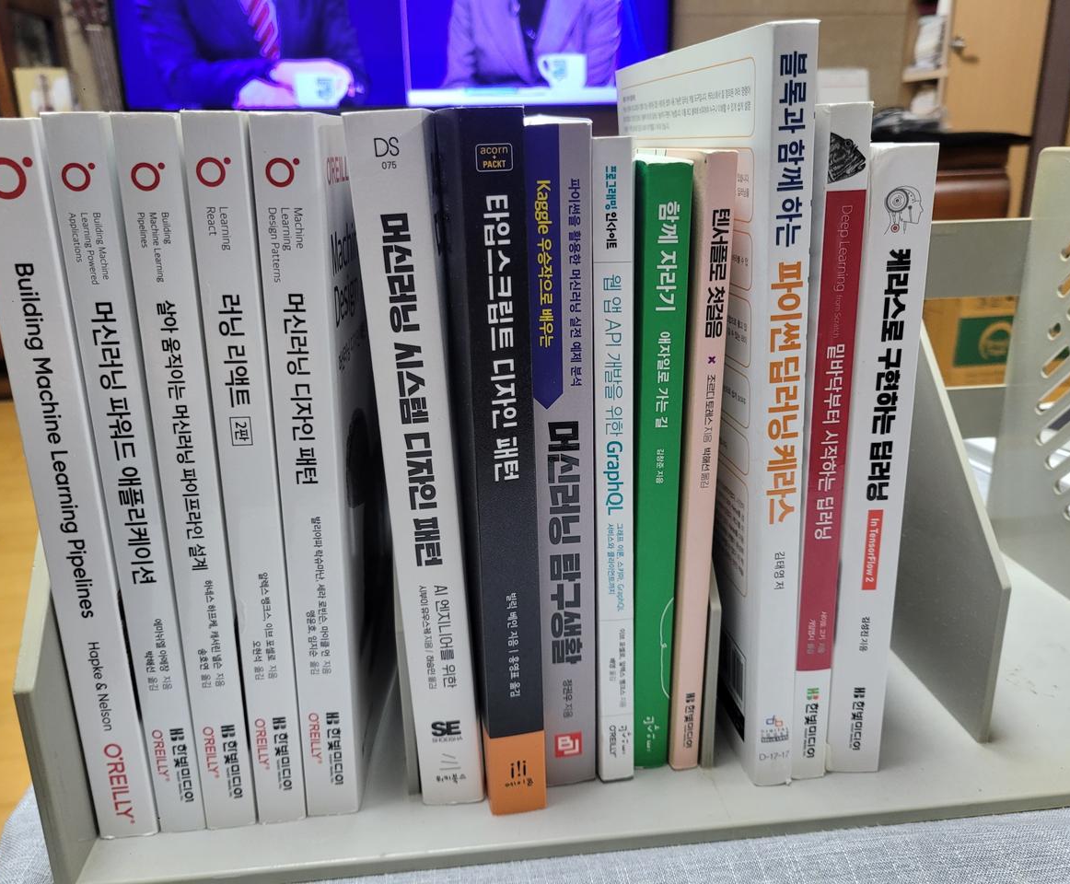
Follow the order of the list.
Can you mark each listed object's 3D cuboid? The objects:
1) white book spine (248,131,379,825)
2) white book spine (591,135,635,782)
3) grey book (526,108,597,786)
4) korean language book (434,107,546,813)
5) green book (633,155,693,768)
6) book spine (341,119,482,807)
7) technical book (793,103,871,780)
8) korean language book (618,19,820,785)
[{"bbox_3d":[-0.083,-0.008,0.364,0.018,0.235,0.183,-2,19,-8],"label":"white book spine"},{"bbox_3d":[0.017,-0.009,0.372,0.012,0.226,0.170,-4,19,-5],"label":"white book spine"},{"bbox_3d":[-0.002,-0.010,0.373,0.019,0.230,0.176,-4,19,-7],"label":"grey book"},{"bbox_3d":[-0.021,-0.009,0.365,0.018,0.235,0.188,-4,19,-7],"label":"korean language book"},{"bbox_3d":[0.036,-0.004,0.370,0.014,0.218,0.150,-2,19,-4],"label":"green book"},{"bbox_3d":[-0.042,-0.011,0.370,0.022,0.235,0.188,-4,19,-3],"label":"book spine"},{"bbox_3d":[0.083,-0.015,0.375,0.013,0.233,0.183,-5,19,-6],"label":"technical book"},{"bbox_3d":[0.066,-0.025,0.370,0.015,0.254,0.188,-6,20,-6],"label":"korean language book"}]

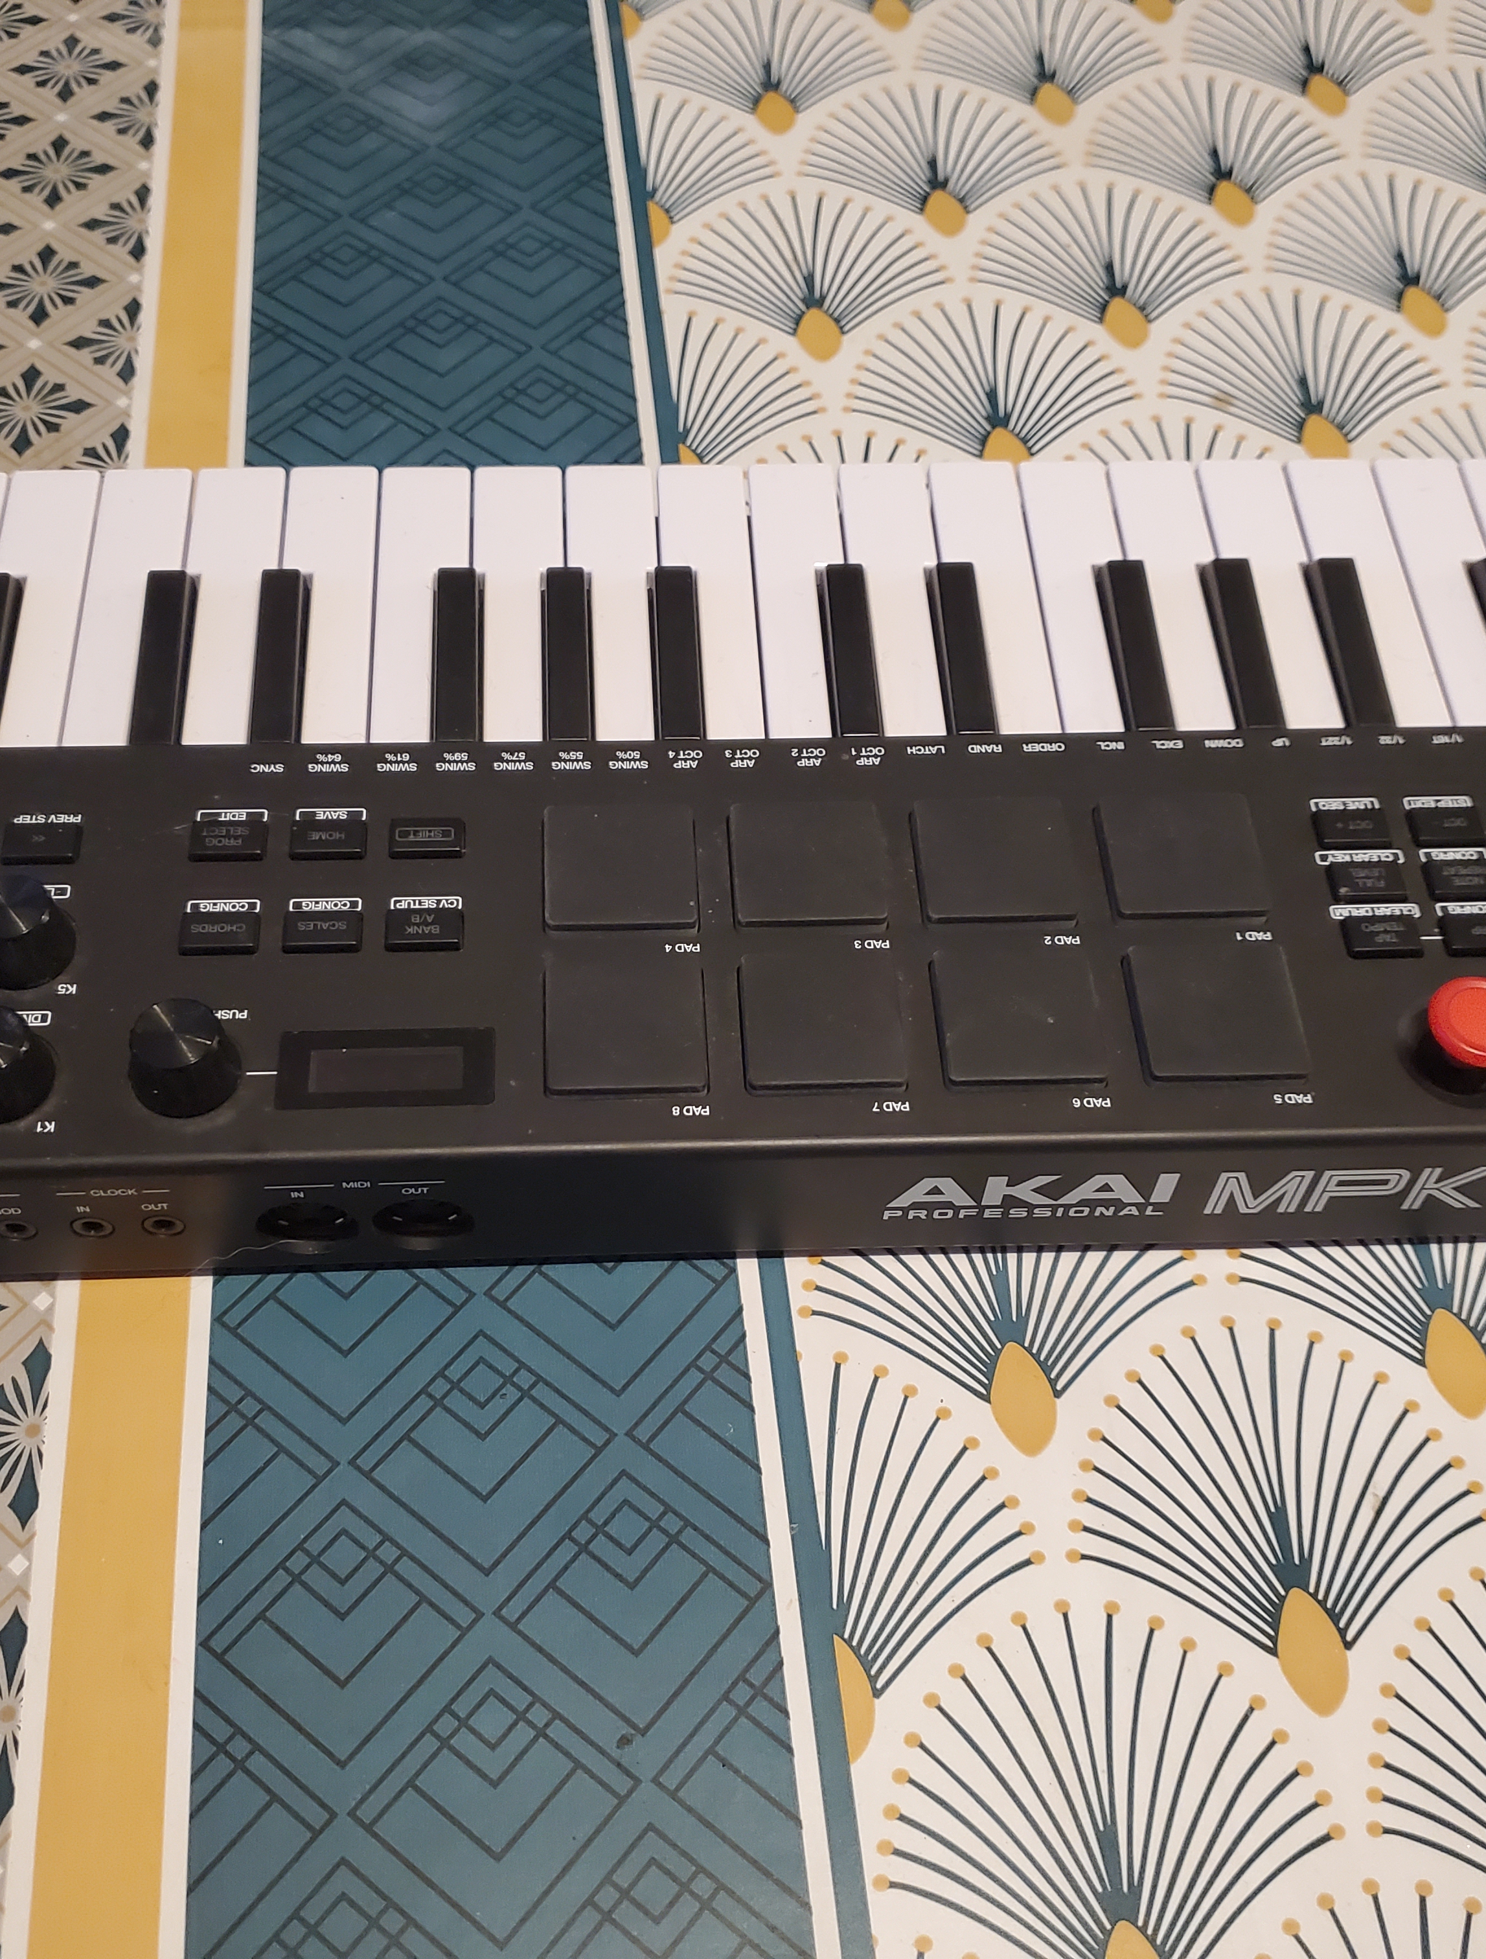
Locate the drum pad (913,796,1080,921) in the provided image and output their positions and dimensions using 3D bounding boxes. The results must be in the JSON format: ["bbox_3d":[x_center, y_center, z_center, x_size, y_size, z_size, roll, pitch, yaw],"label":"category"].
[{"bbox_3d":[0.048,-0.023,0.379,0.029,0.003,0.029,-1,56,-3],"label":"drum pad"}]

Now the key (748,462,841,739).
[{"bbox_3d":[0.013,-0.078,0.422,0.019,0.011,0.084,-1,58,-3],"label":"key"}]

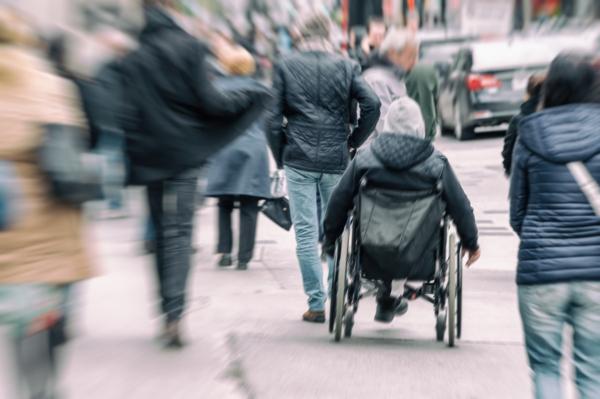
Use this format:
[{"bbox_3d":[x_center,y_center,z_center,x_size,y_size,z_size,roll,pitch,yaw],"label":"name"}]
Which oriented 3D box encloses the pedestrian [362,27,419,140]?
[{"bbox_3d":[0.561,-0.267,24.300,0.520,1.680,0.380,1,3,30],"label":"pedestrian"}]

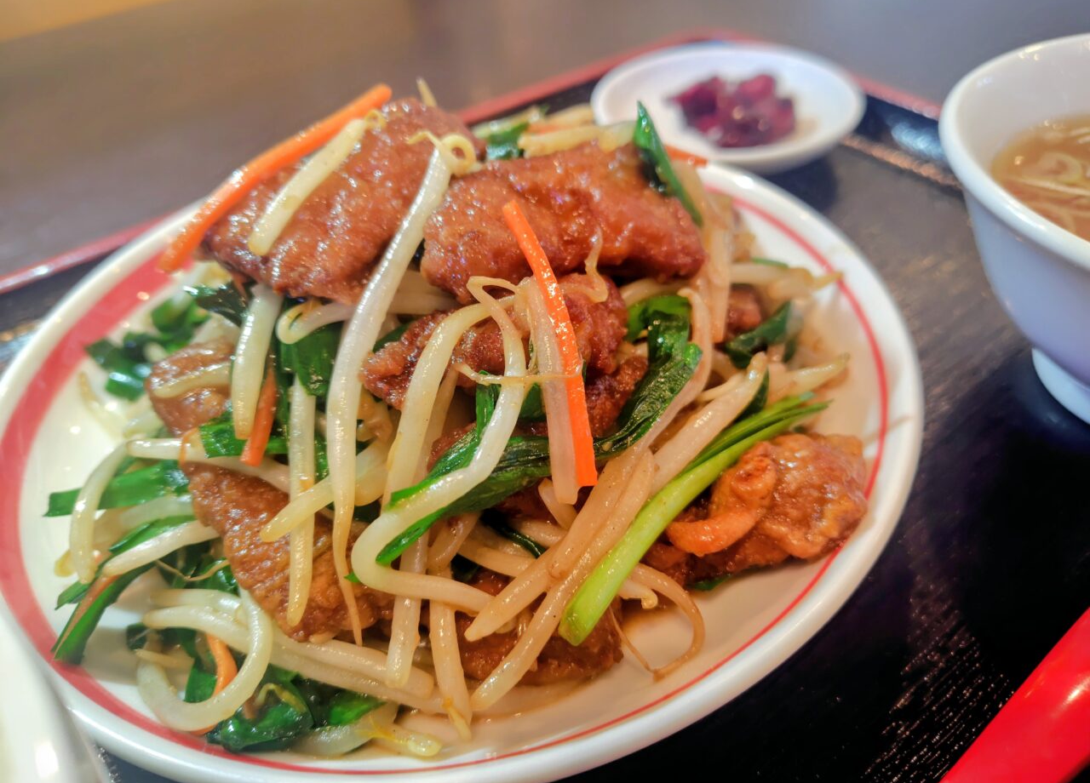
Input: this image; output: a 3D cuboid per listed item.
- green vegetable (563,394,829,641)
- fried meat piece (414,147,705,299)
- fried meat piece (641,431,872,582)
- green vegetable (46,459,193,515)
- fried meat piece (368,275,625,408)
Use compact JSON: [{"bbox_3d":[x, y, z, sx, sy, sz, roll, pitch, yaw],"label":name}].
[{"bbox_3d":[0.028,0.024,0.142,0.011,0.011,0.069,33,57,32],"label":"green vegetable"},{"bbox_3d":[0.004,-0.039,0.168,0.059,0.017,0.037,-2,61,-4],"label":"fried meat piece"},{"bbox_3d":[0.042,0.024,0.147,0.040,0.018,0.027,-15,50,0],"label":"fried meat piece"},{"bbox_3d":[-0.093,0.021,0.157,0.029,0.006,0.009,-7,51,0],"label":"green vegetable"},{"bbox_3d":[-0.010,-0.010,0.154,0.051,0.021,0.025,-10,59,4],"label":"fried meat piece"}]

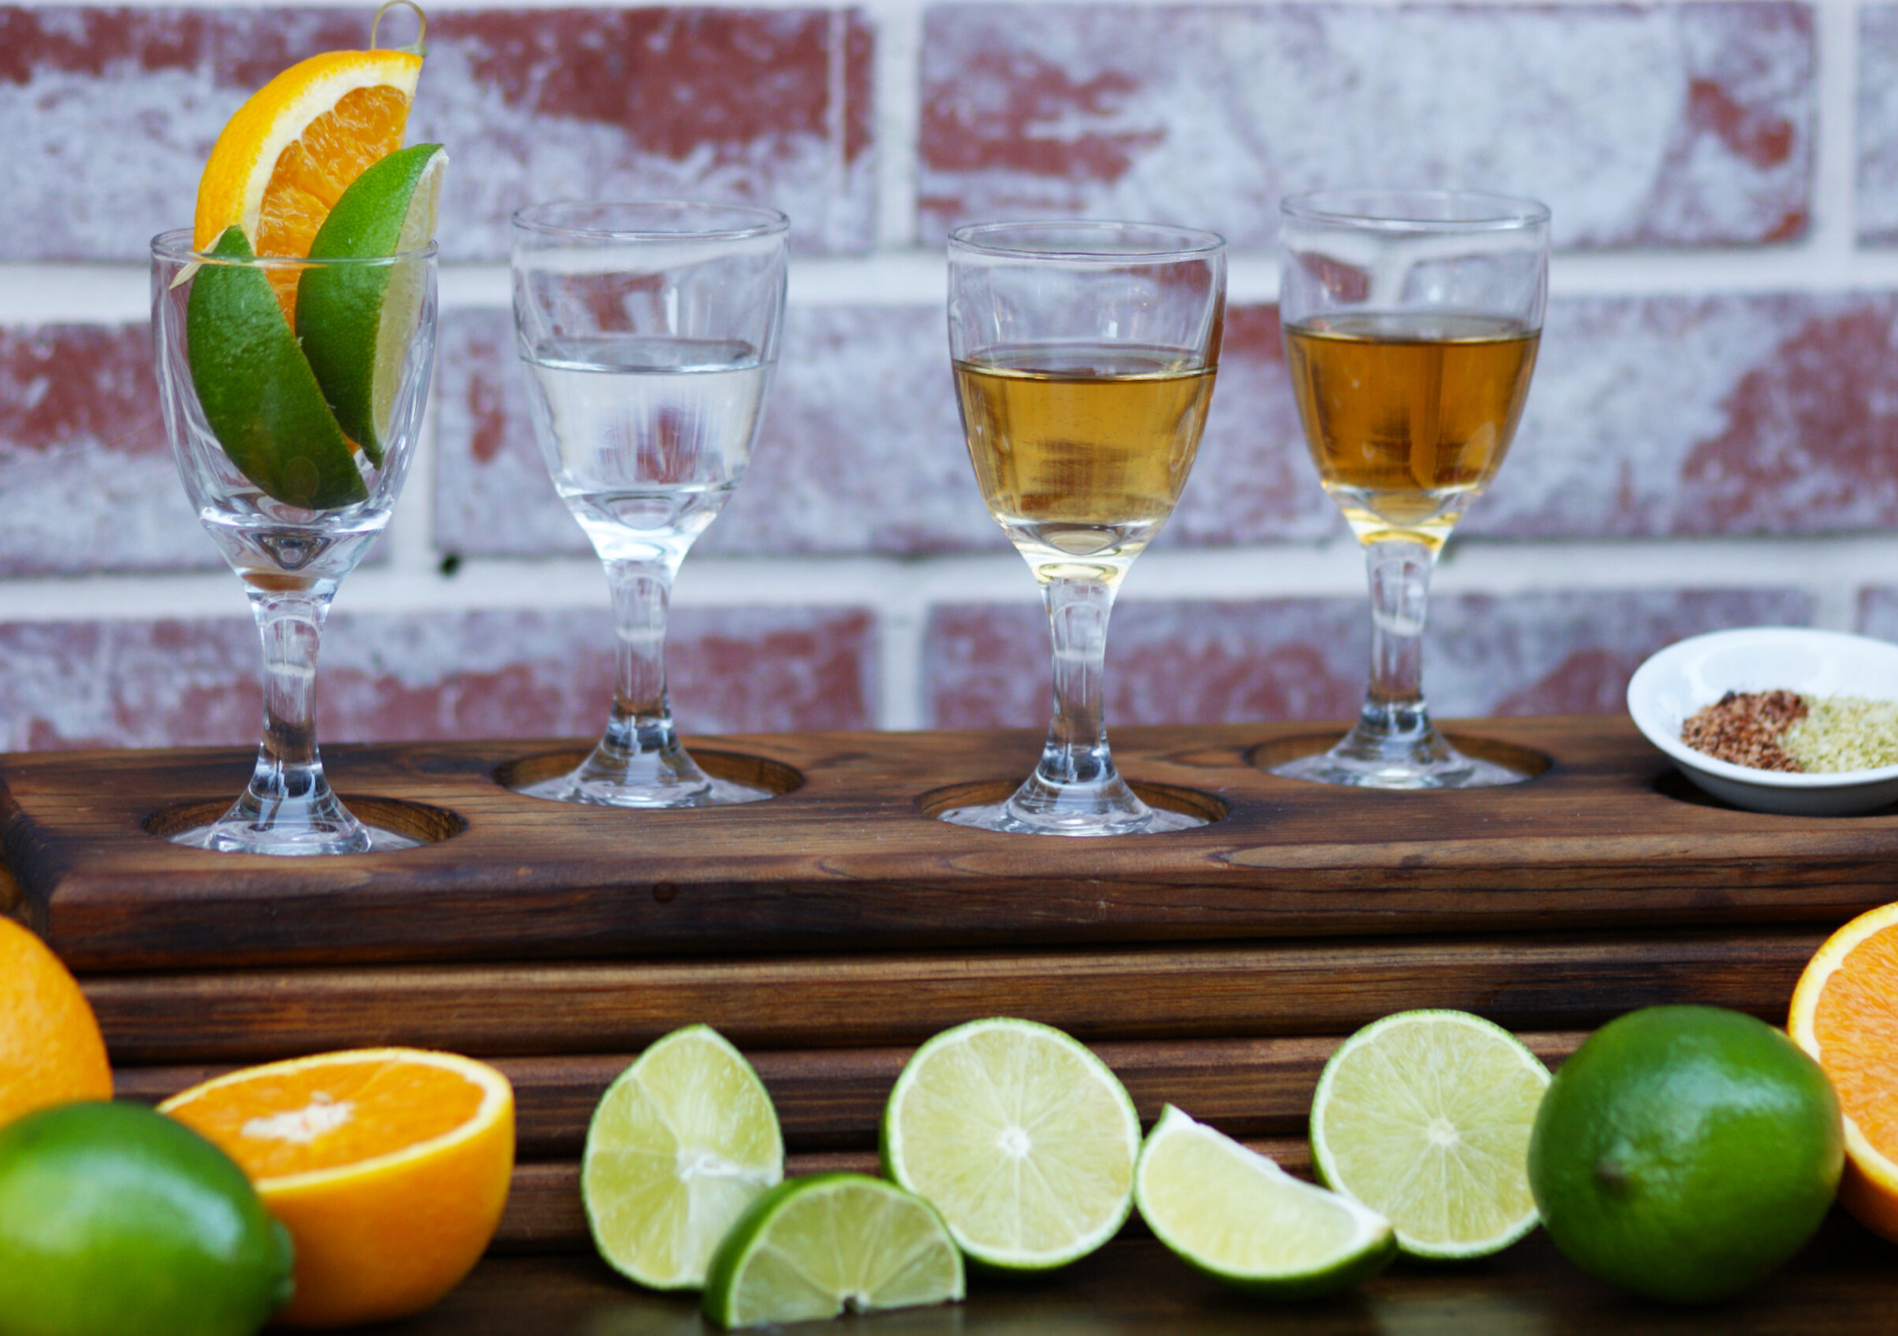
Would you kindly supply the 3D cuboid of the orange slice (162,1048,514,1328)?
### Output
[{"bbox_3d":[-0.115,0.102,1.570,0.072,0.039,0.072,-6,19,0],"label":"orange slice"}]

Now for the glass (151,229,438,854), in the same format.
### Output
[{"bbox_3d":[-0.128,-0.022,1.630,0.056,0.120,0.056,1,10,0],"label":"glass"}]

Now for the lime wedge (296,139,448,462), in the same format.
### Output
[{"bbox_3d":[-0.113,-0.070,1.622,0.027,0.063,0.029,14,10,29],"label":"lime wedge"}]

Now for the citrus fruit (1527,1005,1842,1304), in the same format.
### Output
[{"bbox_3d":[0.140,0.093,1.595,0.059,0.057,0.062,1,10,0],"label":"citrus fruit"}]

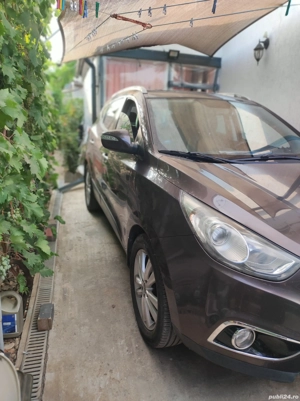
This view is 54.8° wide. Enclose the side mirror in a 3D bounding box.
[{"bbox_3d":[-0.234,-0.444,2.211,0.250,0.170,0.130,-1,16,-11],"label":"side mirror"}]

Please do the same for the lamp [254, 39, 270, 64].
[{"bbox_3d":[1.718,-2.304,4.503,0.210,0.370,0.160,-2,16,-15],"label":"lamp"}]

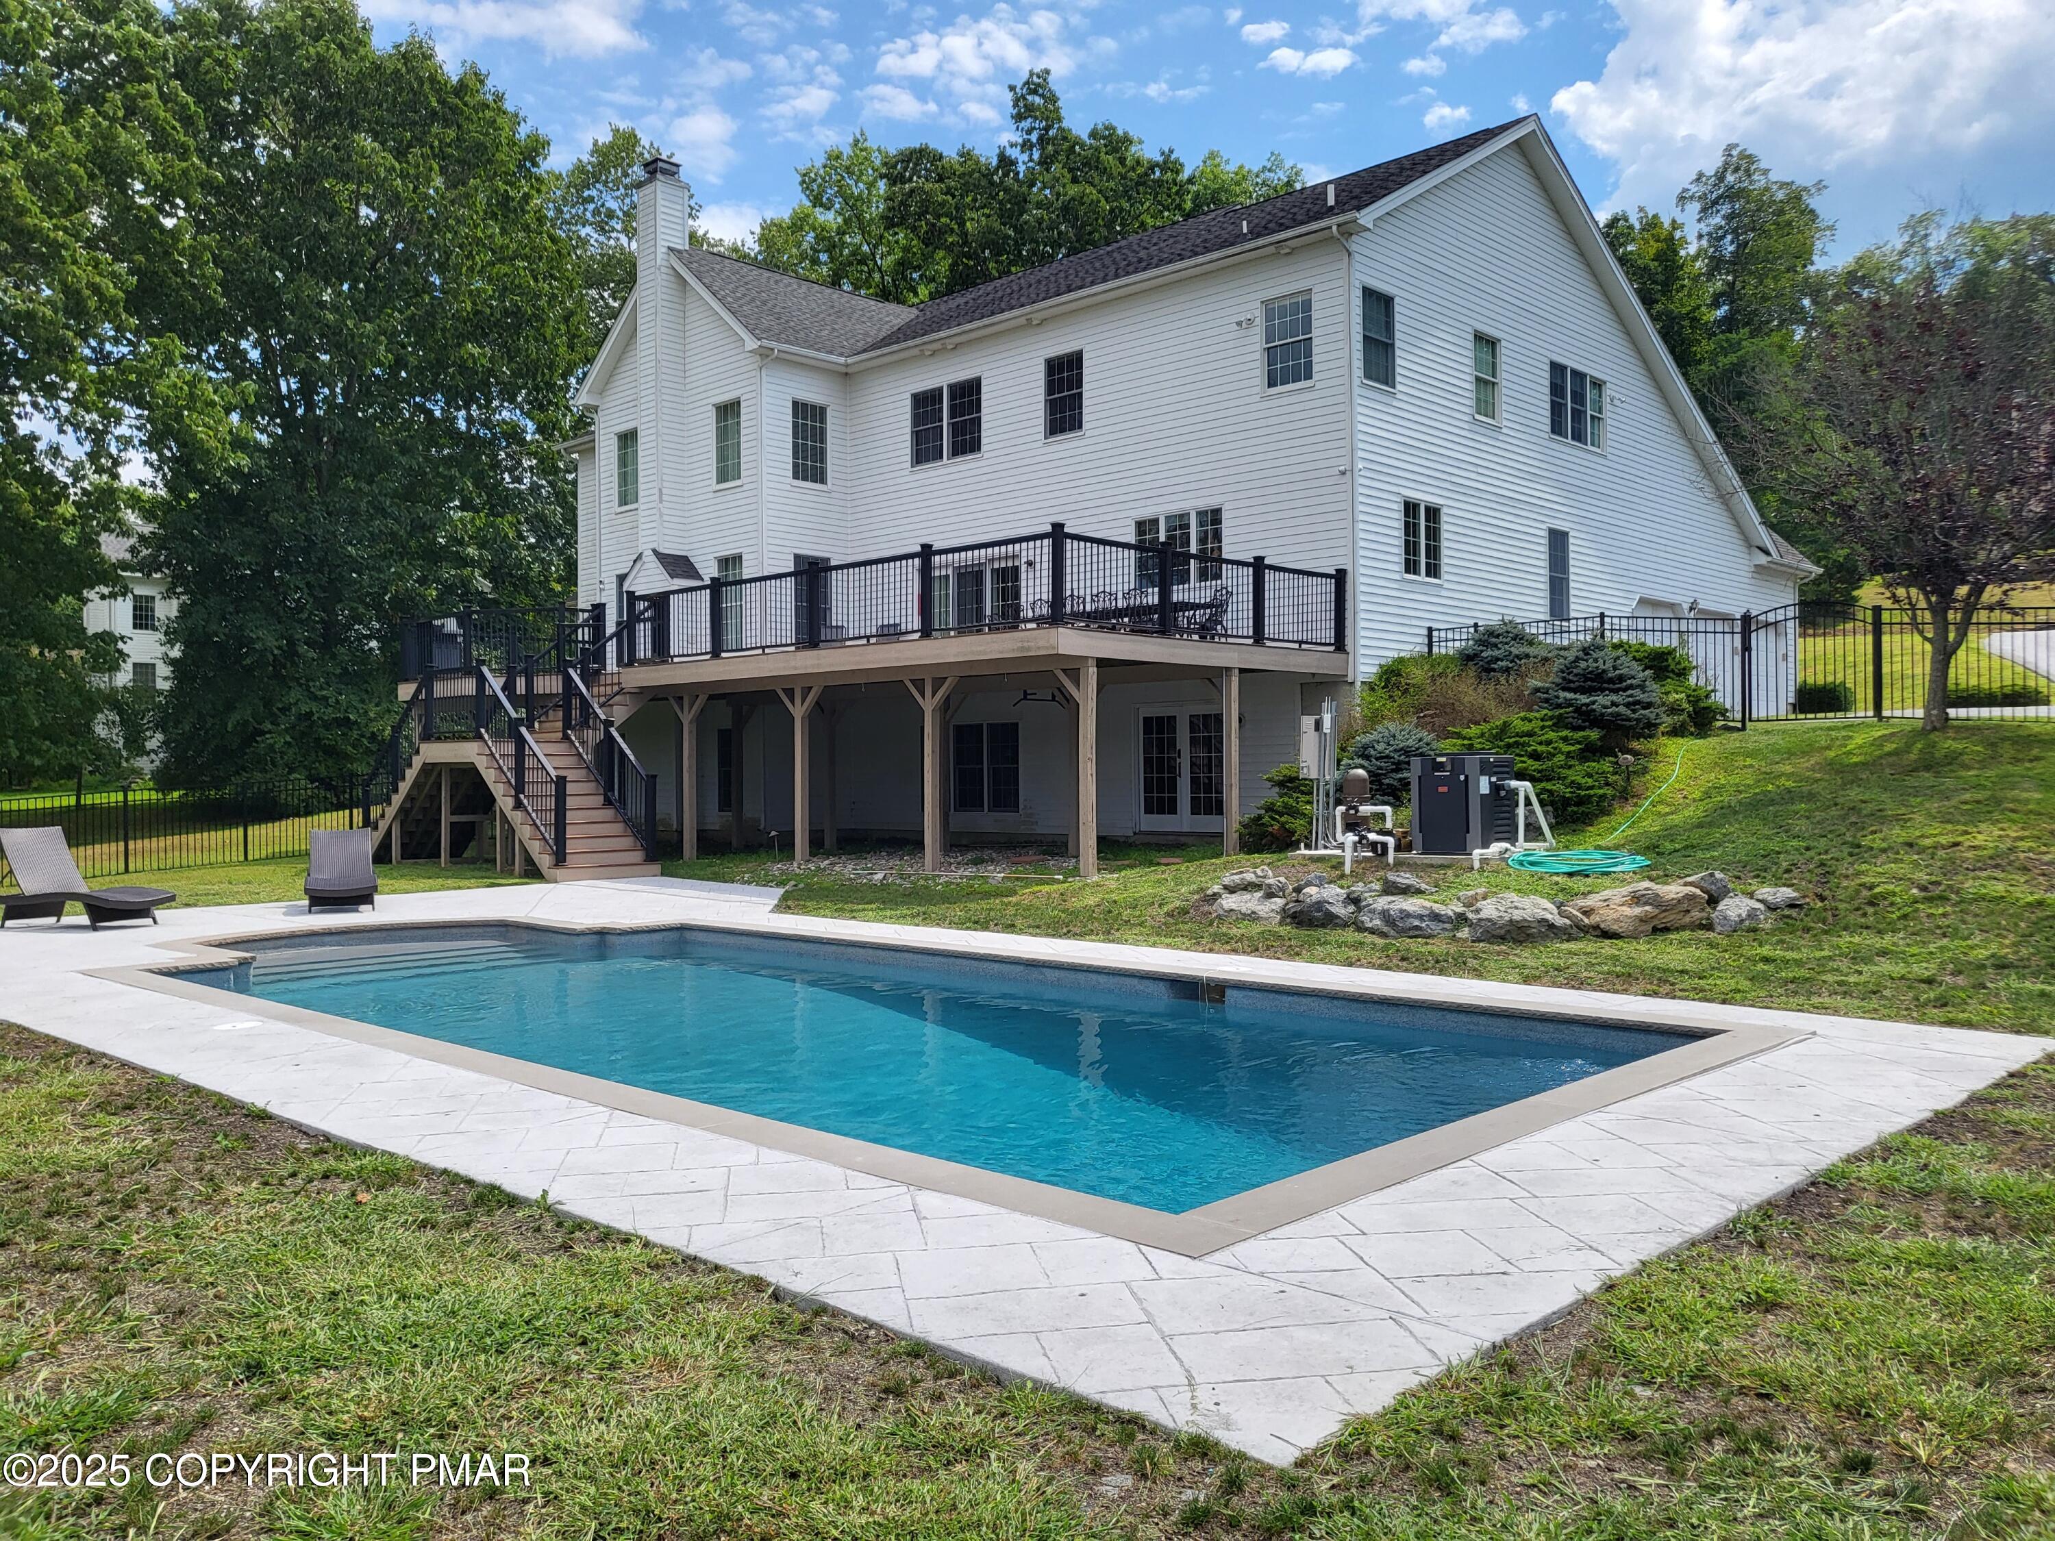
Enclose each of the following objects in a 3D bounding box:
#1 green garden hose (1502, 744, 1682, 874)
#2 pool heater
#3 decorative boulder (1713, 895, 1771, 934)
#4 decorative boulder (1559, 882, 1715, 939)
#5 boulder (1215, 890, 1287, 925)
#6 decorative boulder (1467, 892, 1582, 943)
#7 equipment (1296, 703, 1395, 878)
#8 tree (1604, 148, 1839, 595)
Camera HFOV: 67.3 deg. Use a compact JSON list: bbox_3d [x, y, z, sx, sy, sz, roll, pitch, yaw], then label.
[{"bbox_3d":[5.750,0.280,15.200,1.500,1.150,5.000,0,0,32],"label":"green garden hose"},{"bbox_3d":[4.168,0.306,14.781,0.710,0.940,0.660,0,0,44],"label":"pool heater"},{"bbox_3d":[5.964,1.194,12.900,0.470,0.340,0.420,0,0,12],"label":"decorative boulder"},{"bbox_3d":[5.013,1.156,12.700,1.200,0.450,0.700,0,0,12],"label":"decorative boulder"},{"bbox_3d":[1.981,1.218,13.700,0.600,0.310,0.450,0,0,23],"label":"boulder"},{"bbox_3d":[4.024,1.190,12.500,0.900,0.410,0.620,0,0,20],"label":"decorative boulder"},{"bbox_3d":[2.984,0.144,14.600,0.850,1.600,0.750,0,0,44],"label":"equipment"},{"bbox_3d":[22.545,-11.200,50.000,8.000,17.800,7.500,0,0,25],"label":"tree"}]

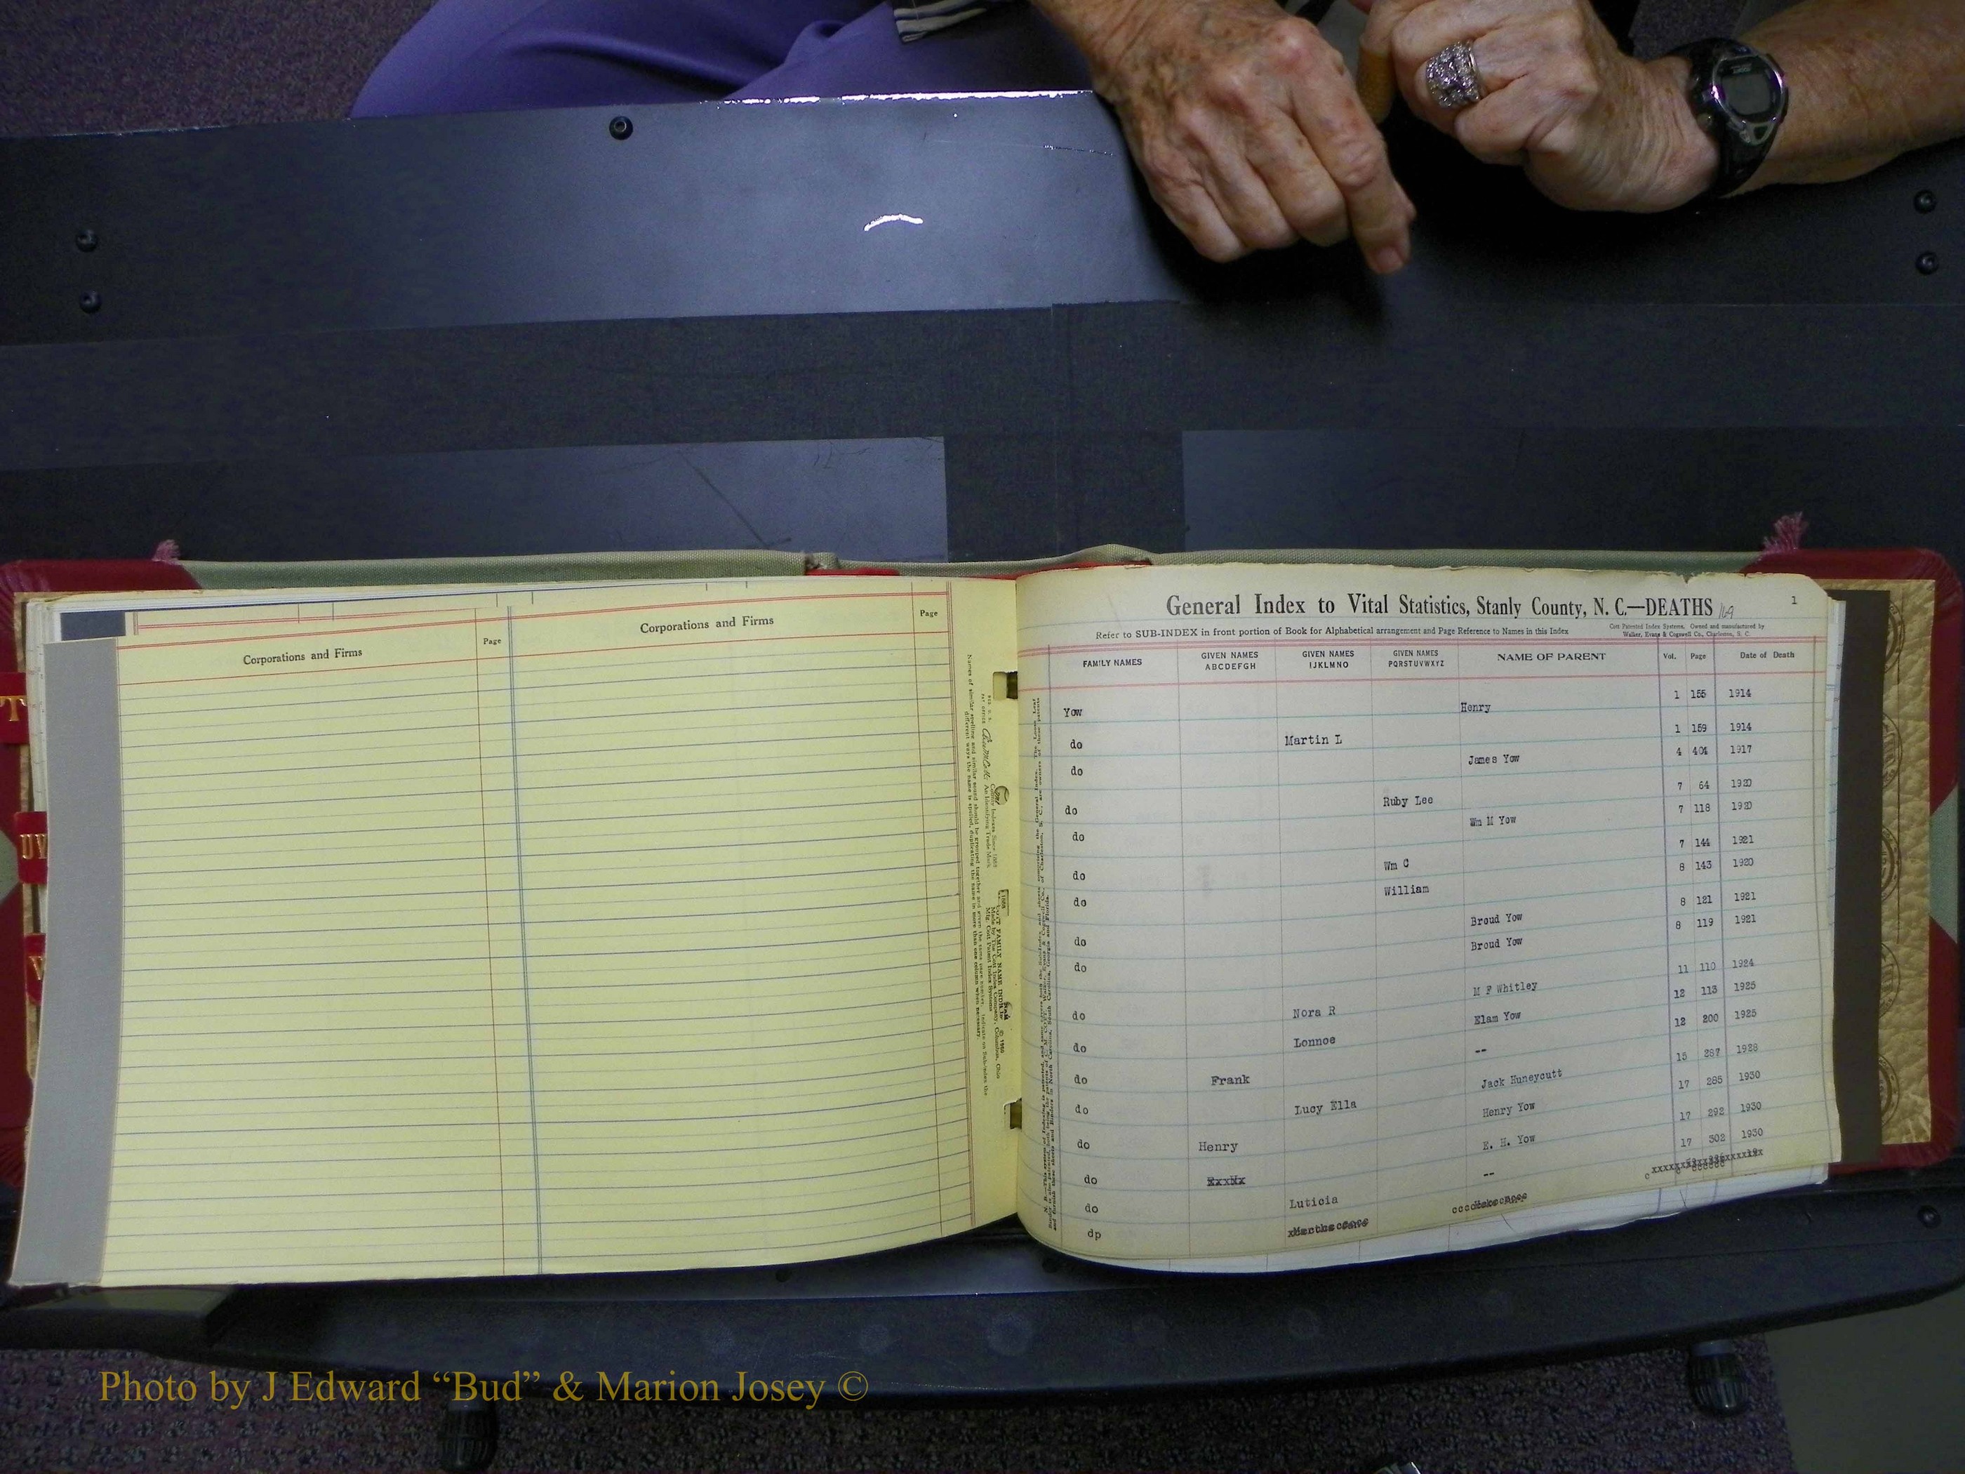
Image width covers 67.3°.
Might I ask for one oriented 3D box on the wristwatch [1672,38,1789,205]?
[{"bbox_3d":[0.285,-0.242,0.580,0.037,0.046,0.060,-9,90,-16],"label":"wristwatch"}]

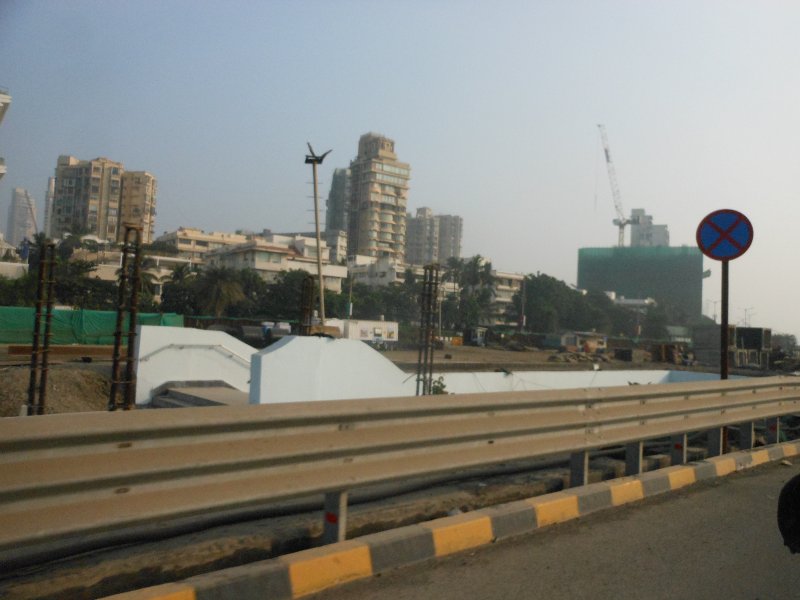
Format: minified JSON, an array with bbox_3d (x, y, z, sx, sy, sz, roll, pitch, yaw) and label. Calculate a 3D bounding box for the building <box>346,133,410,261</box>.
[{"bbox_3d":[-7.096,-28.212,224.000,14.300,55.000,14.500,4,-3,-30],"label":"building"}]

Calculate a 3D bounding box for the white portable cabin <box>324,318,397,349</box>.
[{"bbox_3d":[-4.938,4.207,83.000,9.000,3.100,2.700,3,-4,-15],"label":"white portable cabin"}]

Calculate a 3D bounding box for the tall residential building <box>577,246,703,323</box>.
[{"bbox_3d":[89.013,-2.782,240.000,42.000,32.000,25.000,1,-3,26],"label":"tall residential building"}]

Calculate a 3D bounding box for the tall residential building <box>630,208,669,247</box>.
[{"bbox_3d":[145.928,-19.672,380.000,19.000,68.000,16.000,1,-3,24],"label":"tall residential building"}]

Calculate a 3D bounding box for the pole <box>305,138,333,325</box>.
[{"bbox_3d":[-3.797,-2.132,31.000,1.200,10.900,0.600,-2,0,6],"label":"pole"}]

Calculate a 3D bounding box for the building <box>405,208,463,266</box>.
[{"bbox_3d":[17.327,-19.839,325.000,23.000,49.000,17.000,4,-3,-23],"label":"building"}]

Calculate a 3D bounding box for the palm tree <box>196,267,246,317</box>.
[{"bbox_3d":[-21.516,-0.060,78.000,5.600,8.200,5.600,2,-3,0],"label":"palm tree"}]

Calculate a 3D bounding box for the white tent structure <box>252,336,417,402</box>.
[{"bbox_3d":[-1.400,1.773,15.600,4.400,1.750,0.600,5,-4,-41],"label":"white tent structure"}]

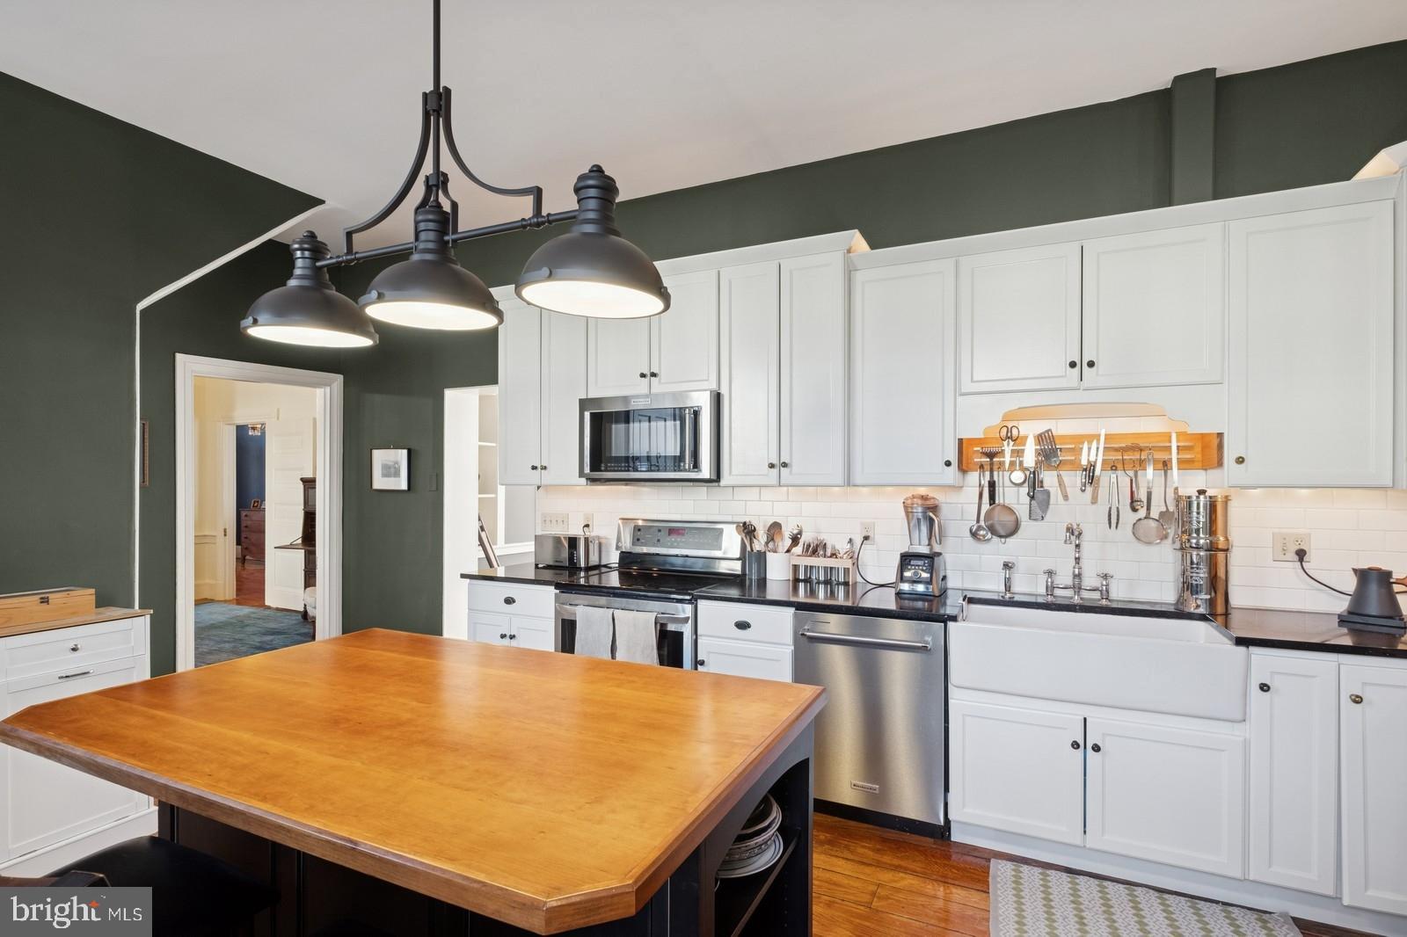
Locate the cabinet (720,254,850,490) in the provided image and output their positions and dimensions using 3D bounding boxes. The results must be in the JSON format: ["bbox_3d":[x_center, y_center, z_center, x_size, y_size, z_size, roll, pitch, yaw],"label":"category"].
[{"bbox_3d":[0.436,-0.441,3.245,0.617,1.037,0.380,0,-1,25],"label":"cabinet"}]

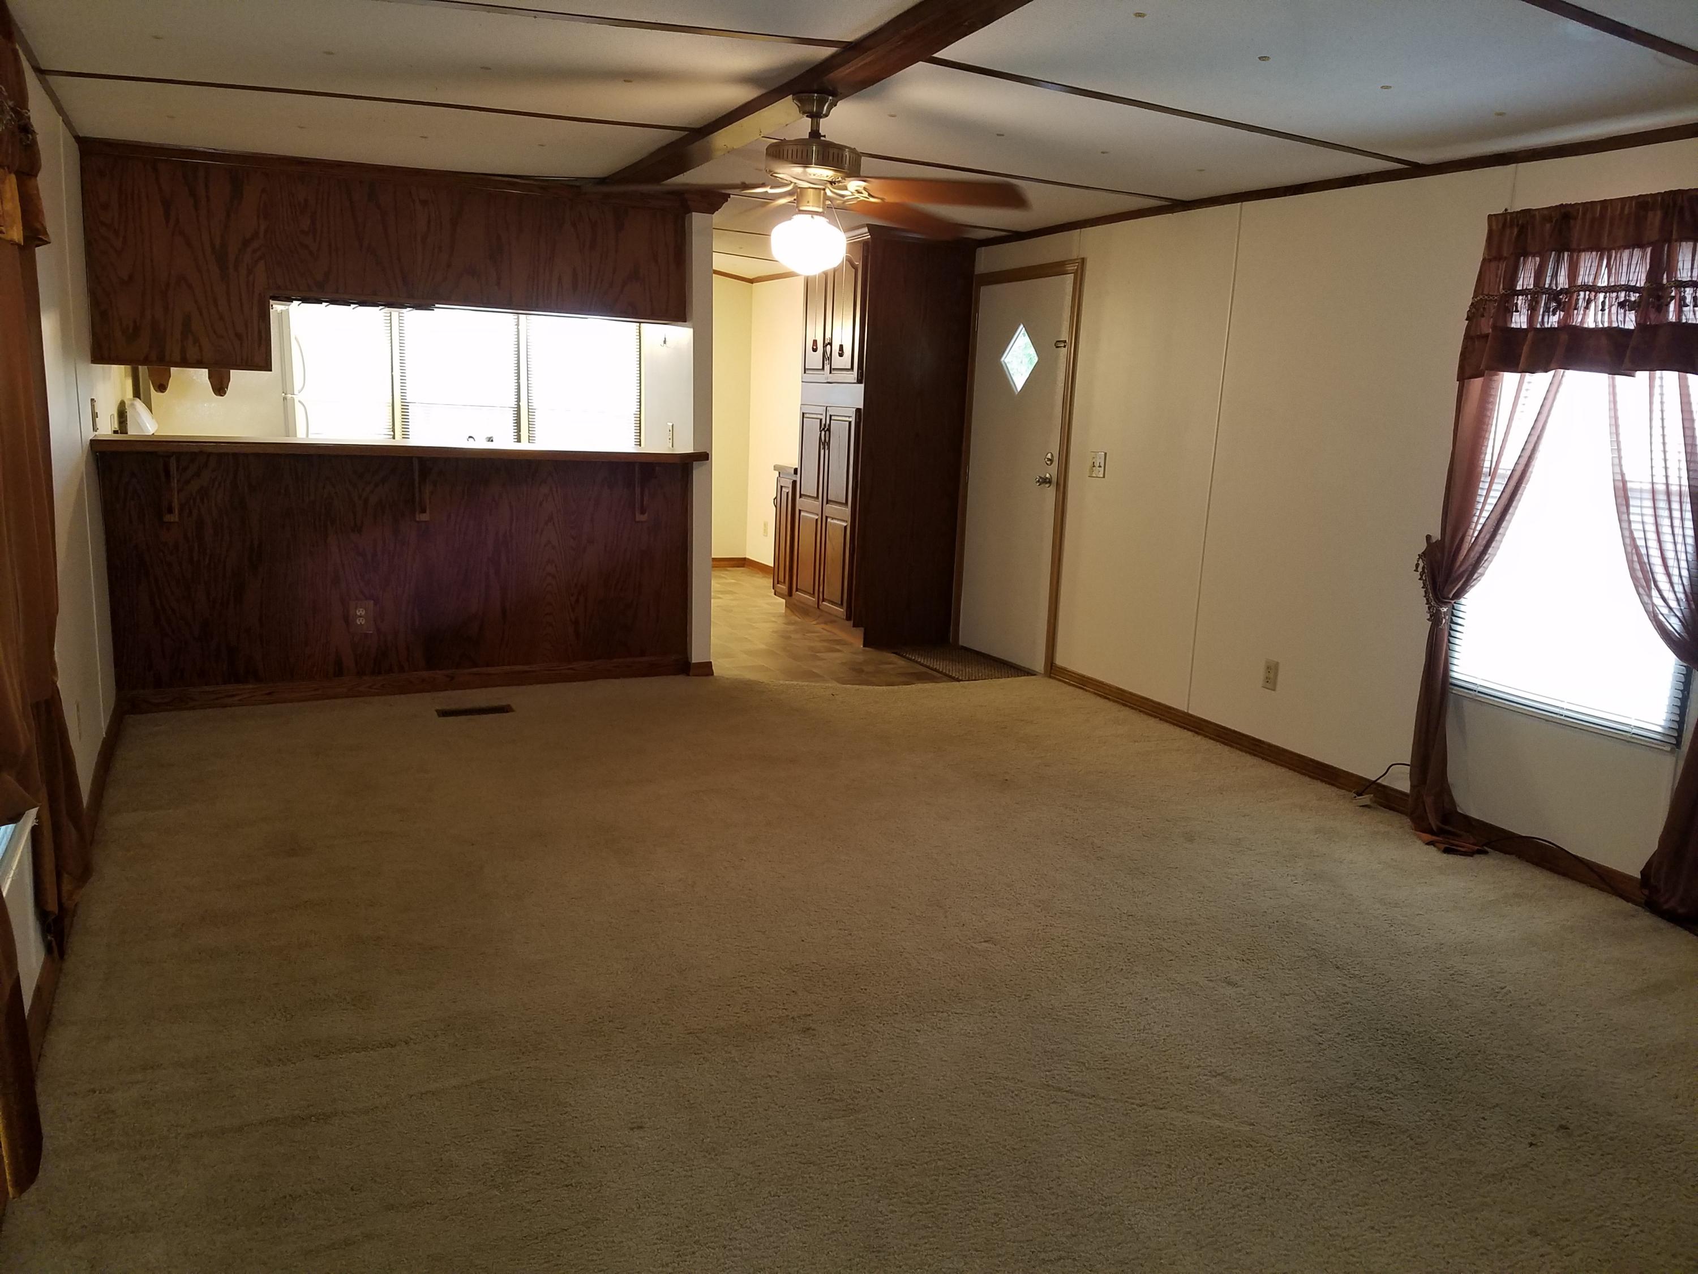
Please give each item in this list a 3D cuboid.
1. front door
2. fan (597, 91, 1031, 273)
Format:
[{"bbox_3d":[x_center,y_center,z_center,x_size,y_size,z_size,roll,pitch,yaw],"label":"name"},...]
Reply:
[{"bbox_3d":[0.852,-0.827,6.504,0.055,1.920,0.850,-3,12,-25],"label":"front door"},{"bbox_3d":[-0.108,-1.301,3.681,1.300,0.500,1.300,-3,12,-25],"label":"fan"}]

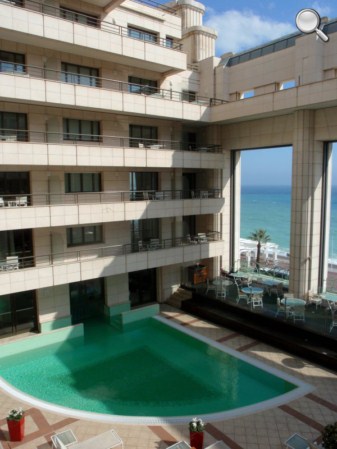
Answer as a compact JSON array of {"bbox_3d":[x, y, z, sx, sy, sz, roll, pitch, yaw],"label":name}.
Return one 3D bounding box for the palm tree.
[{"bbox_3d":[17.144,5.318,68.460,4.000,9.000,4.000,0,6,11],"label":"palm tree"}]

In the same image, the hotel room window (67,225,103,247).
[{"bbox_3d":[-4.708,0.678,20.772,2.191,1.086,0.150,-5,7,-37],"label":"hotel room window"}]

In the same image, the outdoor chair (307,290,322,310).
[{"bbox_3d":[7.758,4.009,19.334,0.580,0.890,0.570,3,7,30],"label":"outdoor chair"}]

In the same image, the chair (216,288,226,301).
[{"bbox_3d":[3.065,3.867,21.231,0.560,0.880,0.580,0,6,4],"label":"chair"}]

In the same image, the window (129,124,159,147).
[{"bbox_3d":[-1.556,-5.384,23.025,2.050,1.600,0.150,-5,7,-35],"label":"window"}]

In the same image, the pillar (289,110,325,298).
[{"bbox_3d":[7.831,-0.979,20.423,1.000,10.480,1.600,-6,8,-42],"label":"pillar"}]

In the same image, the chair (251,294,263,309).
[{"bbox_3d":[4.728,4.017,19.620,0.570,0.880,0.580,-2,6,-8],"label":"chair"}]

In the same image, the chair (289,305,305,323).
[{"bbox_3d":[6.181,4.209,17.471,0.560,0.880,0.580,-1,6,-4],"label":"chair"}]

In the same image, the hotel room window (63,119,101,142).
[{"bbox_3d":[-4.891,-5.320,20.643,2.250,1.180,0.150,-5,7,-35],"label":"hotel room window"}]

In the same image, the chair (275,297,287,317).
[{"bbox_3d":[5.639,4.139,18.227,0.580,0.880,0.560,0,6,5],"label":"chair"}]

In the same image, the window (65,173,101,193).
[{"bbox_3d":[-4.733,-2.351,20.474,2.200,1.091,0.150,-5,7,-37],"label":"window"}]

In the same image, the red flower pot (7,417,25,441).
[{"bbox_3d":[-4.814,6.475,11.514,0.380,0.670,0.380,-1,6,2],"label":"red flower pot"}]

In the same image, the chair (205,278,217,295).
[{"bbox_3d":[2.584,3.786,22.086,0.580,0.880,0.560,-1,6,2],"label":"chair"}]

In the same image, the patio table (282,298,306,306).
[{"bbox_3d":[6.221,4.218,18.065,1.220,0.740,1.220,-1,6,0],"label":"patio table"}]

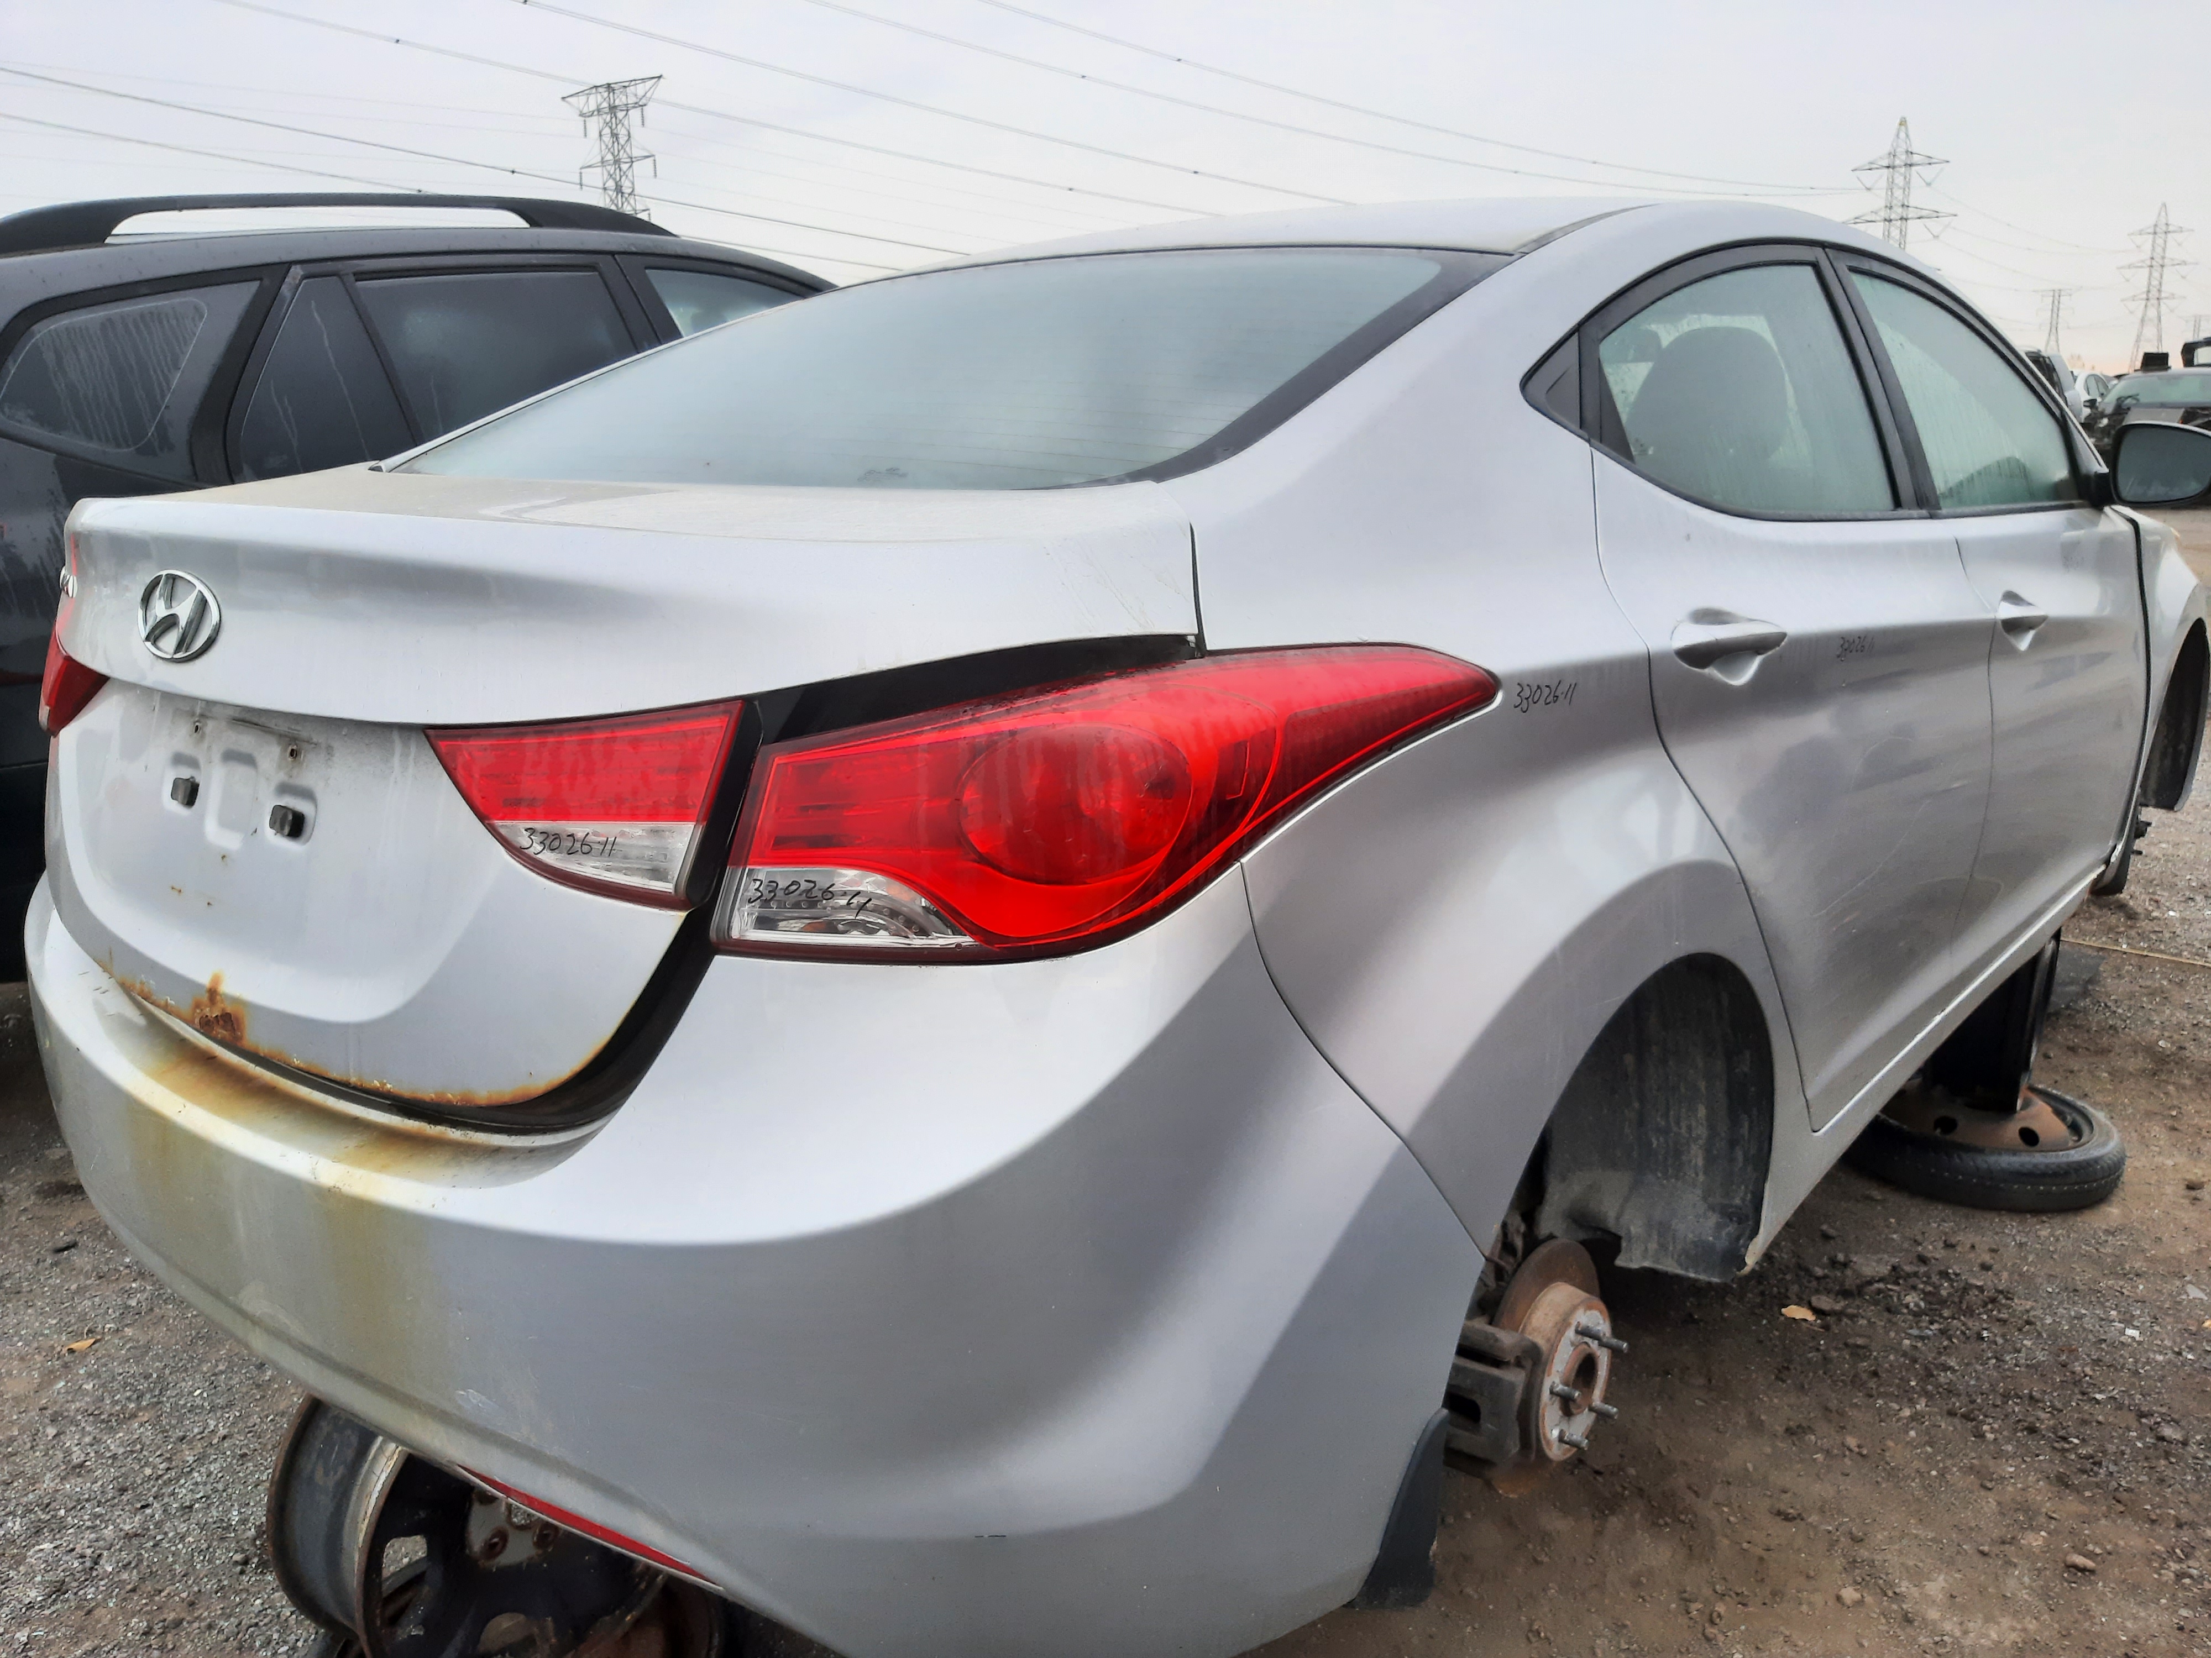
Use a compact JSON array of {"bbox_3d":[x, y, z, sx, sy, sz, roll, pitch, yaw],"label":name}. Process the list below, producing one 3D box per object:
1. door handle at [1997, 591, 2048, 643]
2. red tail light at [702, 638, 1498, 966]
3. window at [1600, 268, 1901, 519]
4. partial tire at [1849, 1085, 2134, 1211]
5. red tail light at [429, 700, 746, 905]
[{"bbox_3d":[1.325,-0.306,2.401,0.050,0.060,0.225,9,16,40],"label":"door handle"},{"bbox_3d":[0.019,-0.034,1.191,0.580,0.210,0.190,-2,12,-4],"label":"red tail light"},{"bbox_3d":[0.766,-0.533,1.974,0.060,0.380,0.830,-21,-4,42],"label":"window"},{"bbox_3d":[1.837,0.638,3.515,0.560,0.130,0.560,9,17,40],"label":"partial tire"},{"bbox_3d":[-0.359,-0.026,1.164,0.275,0.150,0.070,4,13,22],"label":"red tail light"}]

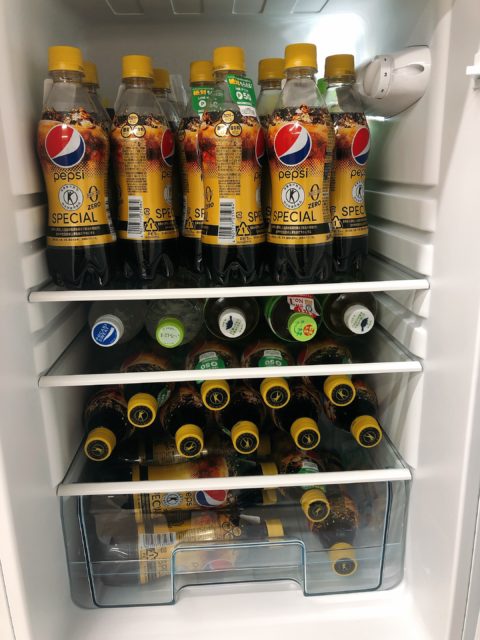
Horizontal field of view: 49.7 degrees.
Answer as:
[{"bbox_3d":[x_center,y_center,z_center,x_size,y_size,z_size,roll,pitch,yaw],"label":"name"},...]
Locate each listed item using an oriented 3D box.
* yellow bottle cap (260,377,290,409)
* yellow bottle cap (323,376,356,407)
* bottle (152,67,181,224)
[{"bbox_3d":[0.038,0.078,0.554,0.030,0.030,0.021,-2,16,-1],"label":"yellow bottle cap"},{"bbox_3d":[0.107,0.075,0.552,0.030,0.030,0.021,-2,16,-1],"label":"yellow bottle cap"},{"bbox_3d":[-0.089,-0.167,0.587,0.065,0.211,0.065,-2,16,-3],"label":"bottle"}]

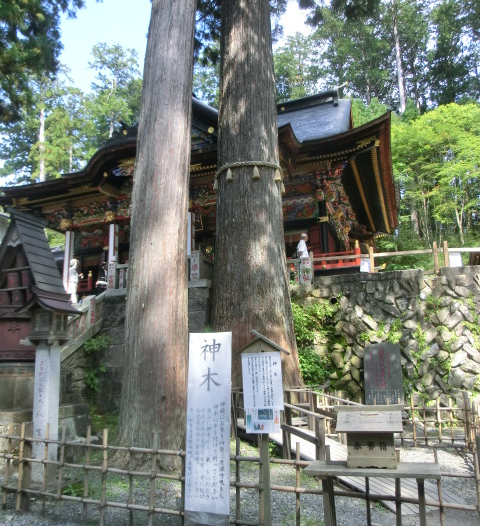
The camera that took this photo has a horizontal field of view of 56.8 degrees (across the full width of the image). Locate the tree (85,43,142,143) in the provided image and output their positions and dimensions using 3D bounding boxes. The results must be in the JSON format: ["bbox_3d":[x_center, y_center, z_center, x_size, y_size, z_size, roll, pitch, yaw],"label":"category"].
[{"bbox_3d":[-11.117,-7.612,37.774,5.200,24.485,5.200,0,-9,0],"label":"tree"}]

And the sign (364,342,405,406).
[{"bbox_3d":[2.359,1.927,7.282,0.640,1.259,0.150,0,-10,2],"label":"sign"}]

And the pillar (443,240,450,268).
[{"bbox_3d":[4.637,-0.159,9.963,0.100,0.753,0.100,-3,-10,20],"label":"pillar"}]

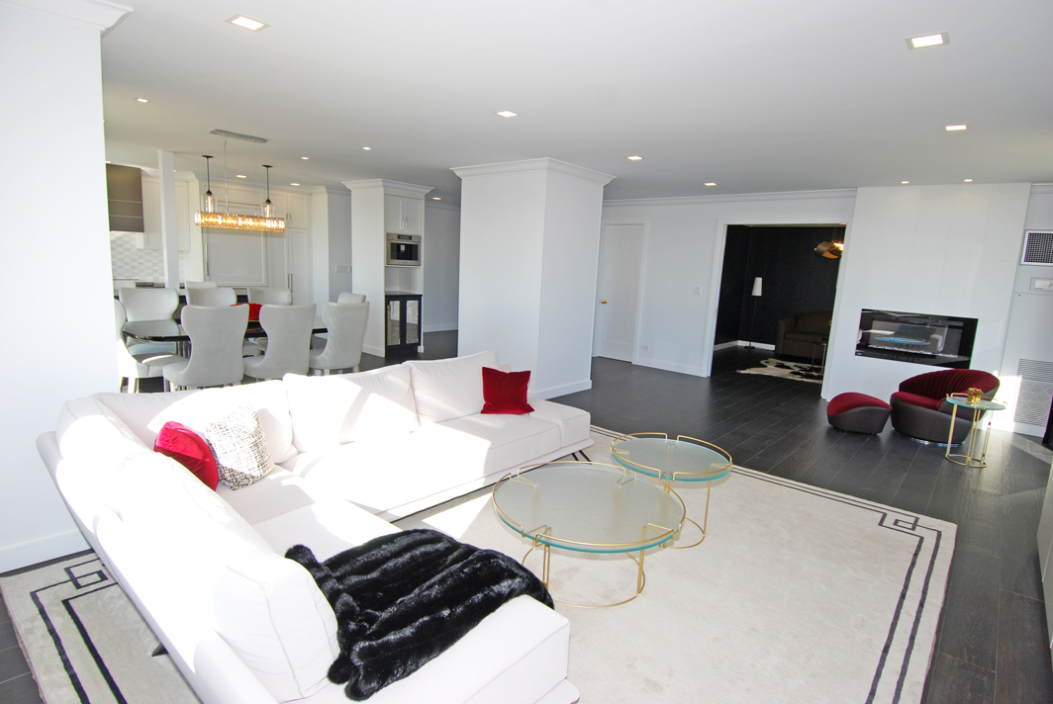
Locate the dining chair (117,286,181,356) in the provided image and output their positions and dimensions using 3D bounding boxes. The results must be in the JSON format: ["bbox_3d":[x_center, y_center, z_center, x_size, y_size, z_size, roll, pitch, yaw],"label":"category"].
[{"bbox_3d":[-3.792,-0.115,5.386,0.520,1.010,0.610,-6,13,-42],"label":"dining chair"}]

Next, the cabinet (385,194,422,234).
[{"bbox_3d":[-1.978,-2.052,7.909,0.500,0.520,0.620,11,13,41],"label":"cabinet"}]

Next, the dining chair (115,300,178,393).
[{"bbox_3d":[-3.252,0.051,4.569,0.610,1.010,0.520,-6,13,-42],"label":"dining chair"}]

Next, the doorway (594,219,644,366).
[{"bbox_3d":[1.413,-0.878,8.045,0.700,2.060,0.120,11,13,39],"label":"doorway"}]

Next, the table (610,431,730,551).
[{"bbox_3d":[0.809,0.797,3.044,0.670,0.465,0.670,3,10,0],"label":"table"}]

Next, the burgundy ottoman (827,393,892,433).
[{"bbox_3d":[3.233,0.567,5.115,0.500,0.370,0.430,11,13,39],"label":"burgundy ottoman"}]

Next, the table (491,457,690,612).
[{"bbox_3d":[0.290,0.892,2.596,0.920,0.385,0.920,3,10,0],"label":"table"}]

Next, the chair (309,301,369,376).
[{"bbox_3d":[-1.930,-0.001,5.194,0.520,1.010,0.610,-6,13,-42],"label":"chair"}]

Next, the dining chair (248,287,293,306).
[{"bbox_3d":[-2.941,-0.218,6.314,0.680,1.030,0.560,11,13,41],"label":"dining chair"}]

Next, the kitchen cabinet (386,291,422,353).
[{"bbox_3d":[-2.020,-0.436,7.978,0.600,0.900,0.650,11,13,39],"label":"kitchen cabinet"}]

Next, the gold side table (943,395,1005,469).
[{"bbox_3d":[3.684,0.669,4.371,0.390,0.540,0.390,11,13,41],"label":"gold side table"}]

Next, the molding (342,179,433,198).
[{"bbox_3d":[-1.961,-2.336,7.586,0.870,0.120,0.930,11,13,39],"label":"molding"}]

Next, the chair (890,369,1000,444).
[{"bbox_3d":[4.076,0.464,5.098,0.800,0.640,0.820,-5,12,-35],"label":"chair"}]

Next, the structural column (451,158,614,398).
[{"bbox_3d":[0.000,-0.858,6.407,1.480,2.520,1.110,11,13,41],"label":"structural column"}]

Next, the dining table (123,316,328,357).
[{"bbox_3d":[-2.839,0.089,5.388,1.250,0.750,2.080,11,13,41],"label":"dining table"}]

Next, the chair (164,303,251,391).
[{"bbox_3d":[-2.627,0.122,4.434,0.680,1.030,0.560,11,13,41],"label":"chair"}]

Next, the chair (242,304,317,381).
[{"bbox_3d":[-2.206,0.077,4.805,0.680,1.030,0.560,11,13,41],"label":"chair"}]

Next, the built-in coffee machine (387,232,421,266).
[{"bbox_3d":[-1.911,-1.505,7.784,0.400,0.453,0.600,10,12,39],"label":"built-in coffee machine"}]

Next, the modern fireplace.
[{"bbox_3d":[4.208,-0.148,5.733,1.020,0.540,0.140,11,13,41],"label":"modern fireplace"}]

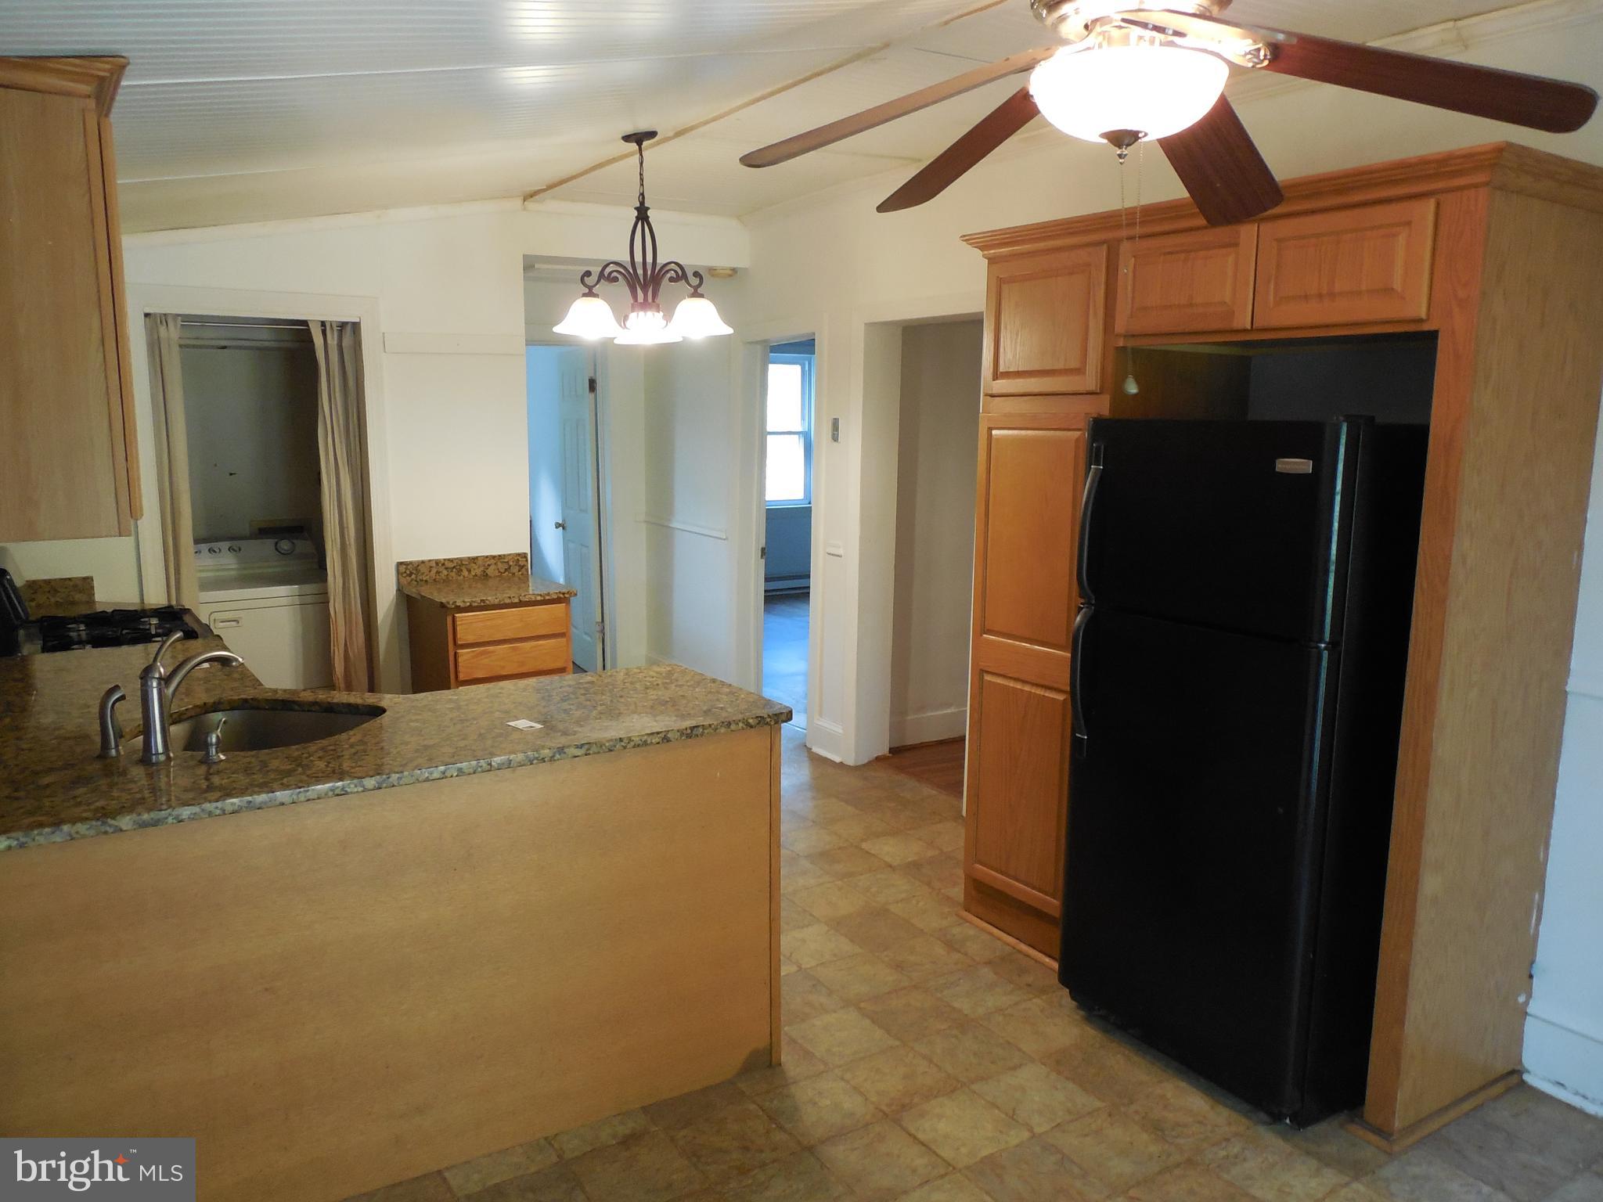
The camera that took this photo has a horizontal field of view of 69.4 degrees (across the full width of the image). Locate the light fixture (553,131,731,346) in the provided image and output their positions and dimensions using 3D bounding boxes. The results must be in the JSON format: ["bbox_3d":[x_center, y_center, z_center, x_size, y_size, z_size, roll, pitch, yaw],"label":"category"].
[{"bbox_3d":[-0.515,-1.174,3.750,0.565,0.655,0.540,-1,10,-8],"label":"light fixture"}]

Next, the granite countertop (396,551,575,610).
[{"bbox_3d":[-1.356,-0.097,4.981,0.600,0.130,0.550,-6,11,-32],"label":"granite countertop"}]

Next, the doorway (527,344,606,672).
[{"bbox_3d":[-1.564,-0.518,6.963,0.700,2.030,0.140,-6,11,-32],"label":"doorway"}]

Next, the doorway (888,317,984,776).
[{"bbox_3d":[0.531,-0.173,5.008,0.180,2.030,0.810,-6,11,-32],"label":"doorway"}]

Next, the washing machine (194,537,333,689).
[{"bbox_3d":[-2.449,0.274,5.170,0.690,1.050,0.690,-6,11,-32],"label":"washing machine"}]

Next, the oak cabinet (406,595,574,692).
[{"bbox_3d":[-1.352,0.395,5.076,0.535,0.860,0.530,-6,11,-32],"label":"oak cabinet"}]

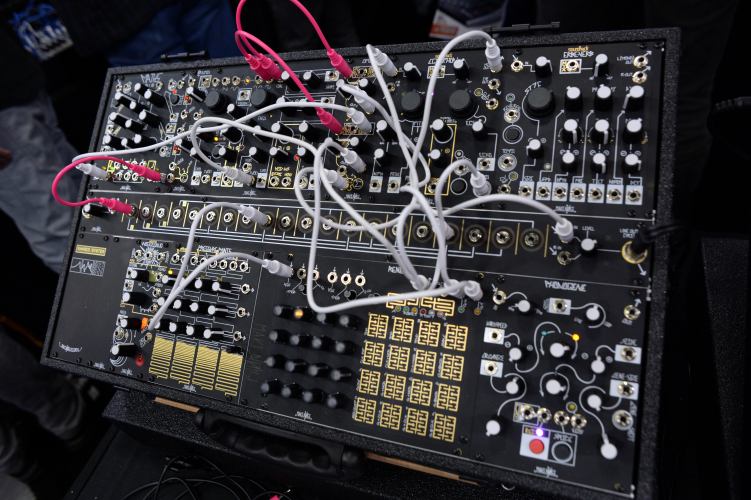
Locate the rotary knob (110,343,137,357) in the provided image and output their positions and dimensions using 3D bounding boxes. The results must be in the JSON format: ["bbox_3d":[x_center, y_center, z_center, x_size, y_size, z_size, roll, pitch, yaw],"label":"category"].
[{"bbox_3d":[-0.229,0.090,0.453,0.012,0.017,0.013,-4,78,20],"label":"rotary knob"}]

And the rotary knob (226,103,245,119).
[{"bbox_3d":[-0.128,-0.127,0.460,0.012,0.015,0.013,-4,78,20],"label":"rotary knob"}]

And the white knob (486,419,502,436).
[{"bbox_3d":[0.078,0.116,0.329,0.012,0.017,0.013,-4,78,20],"label":"white knob"}]

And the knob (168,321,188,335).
[{"bbox_3d":[-0.175,0.069,0.444,0.011,0.014,0.011,-4,77,20],"label":"knob"}]

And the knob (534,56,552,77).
[{"bbox_3d":[0.122,-0.133,0.364,0.012,0.014,0.011,7,82,22],"label":"knob"}]

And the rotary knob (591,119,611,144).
[{"bbox_3d":[0.156,-0.082,0.345,0.012,0.017,0.013,-4,78,20],"label":"rotary knob"}]

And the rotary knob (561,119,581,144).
[{"bbox_3d":[0.138,-0.084,0.353,0.012,0.017,0.013,-4,78,20],"label":"rotary knob"}]

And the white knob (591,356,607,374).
[{"bbox_3d":[0.142,0.074,0.320,0.011,0.014,0.011,5,81,22],"label":"white knob"}]

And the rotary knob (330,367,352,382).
[{"bbox_3d":[-0.026,0.094,0.377,0.013,0.015,0.012,-4,78,20],"label":"rotary knob"}]

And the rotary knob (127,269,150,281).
[{"bbox_3d":[-0.222,0.024,0.471,0.011,0.014,0.011,-4,77,20],"label":"rotary knob"}]

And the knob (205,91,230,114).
[{"bbox_3d":[-0.151,-0.141,0.478,0.019,0.015,0.018,-13,74,19],"label":"knob"}]

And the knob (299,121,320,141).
[{"bbox_3d":[-0.058,-0.103,0.428,0.012,0.015,0.013,7,82,22],"label":"knob"}]

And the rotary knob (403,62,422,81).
[{"bbox_3d":[0.029,-0.146,0.409,0.011,0.014,0.011,-1,79,21],"label":"rotary knob"}]

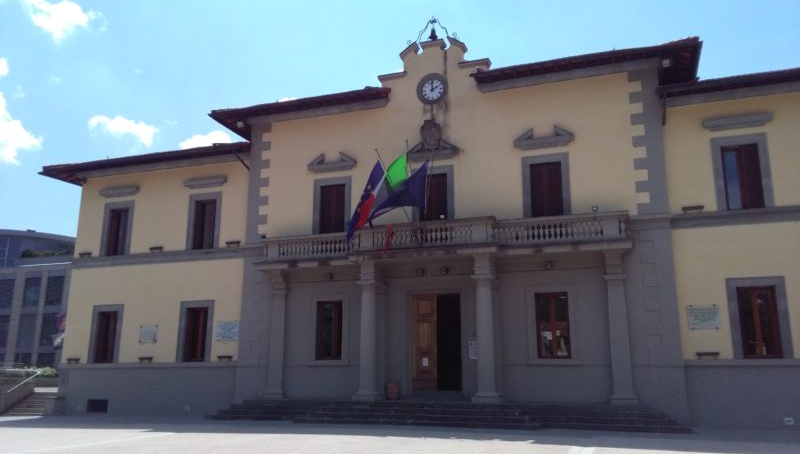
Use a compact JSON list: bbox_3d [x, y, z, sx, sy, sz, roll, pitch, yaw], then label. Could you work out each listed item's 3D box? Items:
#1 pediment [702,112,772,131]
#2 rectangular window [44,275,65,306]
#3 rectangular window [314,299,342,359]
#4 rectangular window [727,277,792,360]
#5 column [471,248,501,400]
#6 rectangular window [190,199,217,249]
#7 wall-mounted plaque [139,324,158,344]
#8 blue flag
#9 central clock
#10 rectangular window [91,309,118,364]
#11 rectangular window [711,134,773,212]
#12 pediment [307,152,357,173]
[{"bbox_3d":[10.664,-3.266,20.451,1.985,0.310,0.270,-4,-13,18],"label":"pediment"},{"bbox_3d":[-29.389,5.470,55.285,1.810,2.485,0.200,-4,-13,18],"label":"rectangular window"},{"bbox_3d":[-2.674,3.964,24.771,1.076,2.231,0.200,-4,-14,19],"label":"rectangular window"},{"bbox_3d":[10.702,2.712,19.285,1.580,2.390,0.200,-4,-13,18],"label":"rectangular window"},{"bbox_3d":[2.880,3.304,21.632,0.795,5.031,0.794,-4,-14,19],"label":"column"},{"bbox_3d":[-8.054,-0.091,26.894,1.067,2.145,0.200,-4,-13,18],"label":"rectangular window"},{"bbox_3d":[-10.336,4.406,26.601,0.929,0.751,0.050,-4,-13,18],"label":"wall-mounted plaque"},{"bbox_3d":[-0.042,-1.308,22.128,2.202,1.725,0.567,-4,-14,19],"label":"blue flag"},{"bbox_3d":[1.211,-5.178,24.179,1.238,1.238,0.160,-4,-13,18],"label":"central clock"},{"bbox_3d":[-13.513,5.056,29.733,1.106,2.320,0.180,-4,-14,19],"label":"rectangular window"},{"bbox_3d":[11.813,-1.879,22.342,1.730,2.596,0.220,-4,-14,19],"label":"rectangular window"},{"bbox_3d":[-2.780,-2.622,26.116,2.157,0.749,0.220,-4,-14,19],"label":"pediment"}]

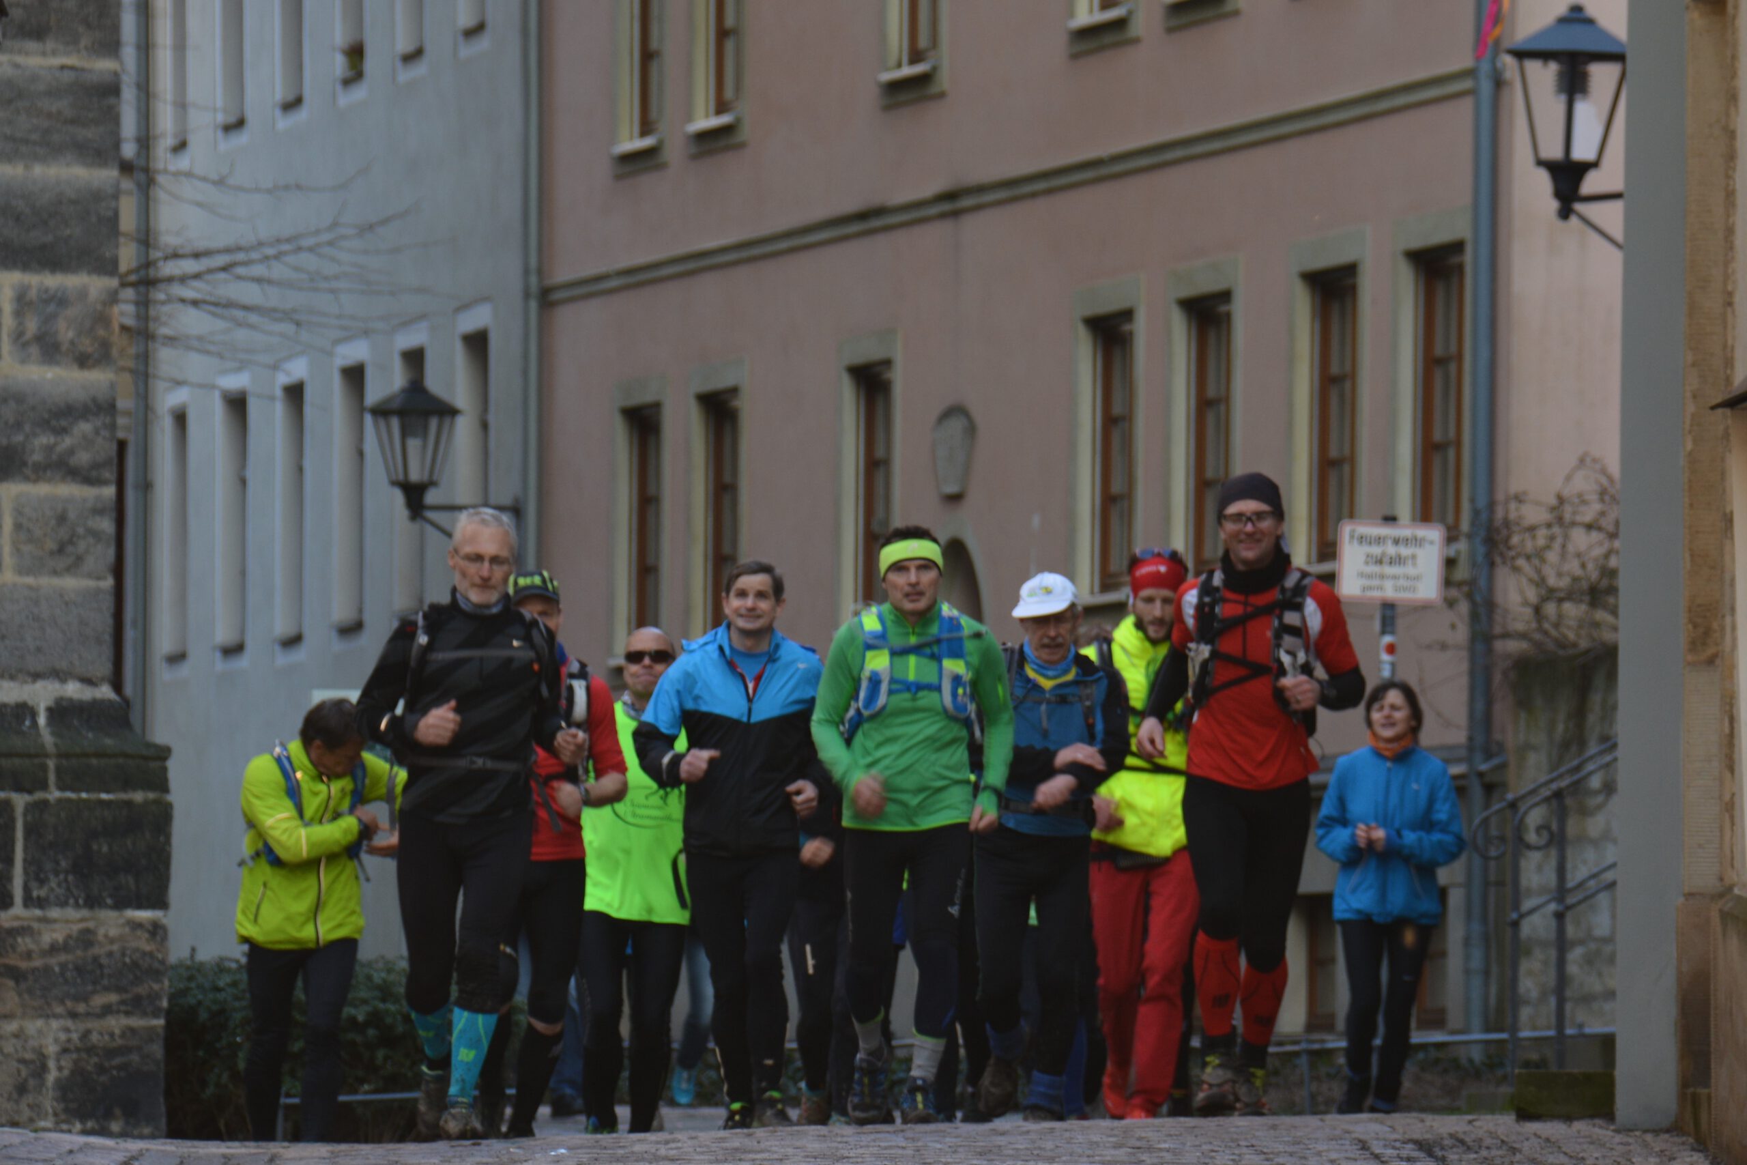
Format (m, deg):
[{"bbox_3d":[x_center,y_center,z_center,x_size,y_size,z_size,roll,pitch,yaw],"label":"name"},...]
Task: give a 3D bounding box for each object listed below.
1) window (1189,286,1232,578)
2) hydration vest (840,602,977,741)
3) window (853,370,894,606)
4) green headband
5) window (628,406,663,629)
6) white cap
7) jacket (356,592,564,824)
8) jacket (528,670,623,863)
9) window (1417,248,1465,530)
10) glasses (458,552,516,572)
[{"bbox_3d":[1.960,-0.852,60.600,0.140,1.650,0.840,2,-3,-20],"label":"window"},{"bbox_3d":[0.101,0.246,29.500,0.375,0.400,0.280,0,-3,0],"label":"hydration vest"},{"bbox_3d":[0.038,-0.550,65.800,0.140,1.650,0.840,2,-3,-20],"label":"window"},{"bbox_3d":[0.105,-0.071,29.450,0.177,0.100,0.200,0,-8,2],"label":"green headband"},{"bbox_3d":[-1.446,-0.341,70.162,0.120,1.662,0.842,2,-4,-21],"label":"window"},{"bbox_3d":[0.507,0.038,31.200,0.175,0.130,0.260,-1,5,18],"label":"white cap"},{"bbox_3d":[-1.118,0.341,28.800,0.570,0.650,0.340,1,-3,-5],"label":"jacket"},{"bbox_3d":[-1.003,0.529,32.300,0.500,0.640,0.310,0,-3,1],"label":"jacket"},{"bbox_3d":[3.192,-1.023,58.195,0.120,1.658,0.864,2,-4,-21],"label":"window"},{"bbox_3d":[-1.058,-0.067,28.700,0.140,0.044,0.140,1,10,-11],"label":"glasses"}]

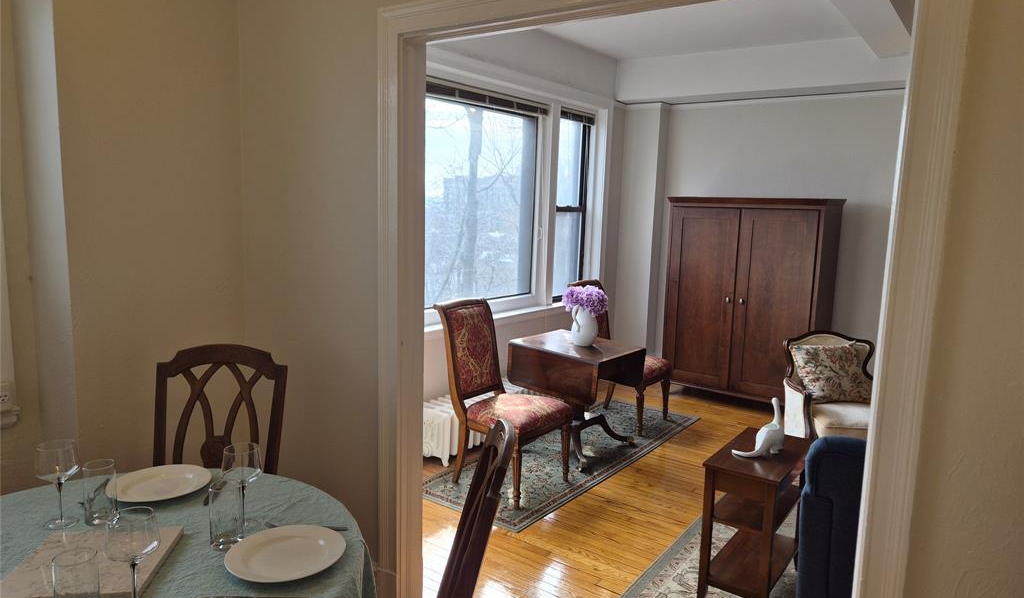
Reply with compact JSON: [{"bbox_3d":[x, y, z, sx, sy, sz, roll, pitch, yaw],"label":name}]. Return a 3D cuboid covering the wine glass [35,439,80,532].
[{"bbox_3d":[-1.127,0.462,1.692,0.094,0.206,0.094,7,10,35],"label":"wine glass"}]

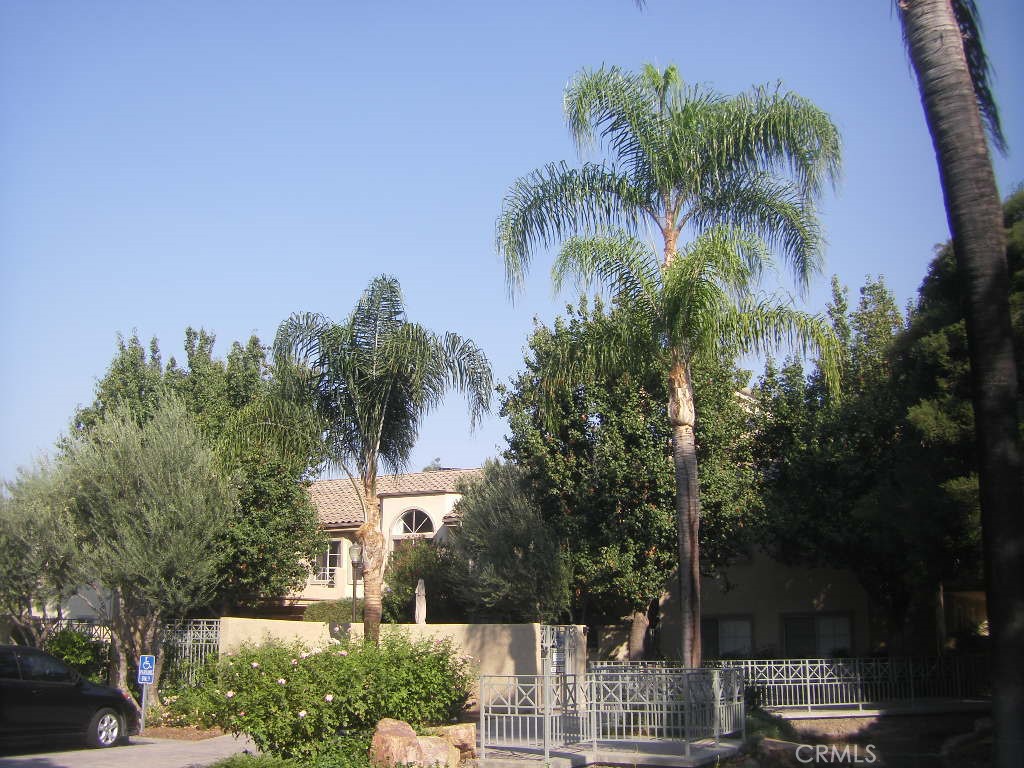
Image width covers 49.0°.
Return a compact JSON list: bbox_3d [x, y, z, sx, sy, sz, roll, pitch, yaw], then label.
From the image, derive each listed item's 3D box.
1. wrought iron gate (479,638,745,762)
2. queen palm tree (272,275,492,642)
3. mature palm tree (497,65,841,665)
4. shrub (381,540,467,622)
[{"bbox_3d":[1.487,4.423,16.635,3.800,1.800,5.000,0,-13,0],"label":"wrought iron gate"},{"bbox_3d":[-2.497,2.070,21.673,4.400,8.700,4.300,0,-13,0],"label":"queen palm tree"},{"bbox_3d":[2.960,-0.075,20.105,6.200,12.400,6.000,0,-13,0],"label":"mature palm tree"},{"bbox_3d":[-2.462,6.094,30.916,2.600,3.500,2.400,0,-13,0],"label":"shrub"}]

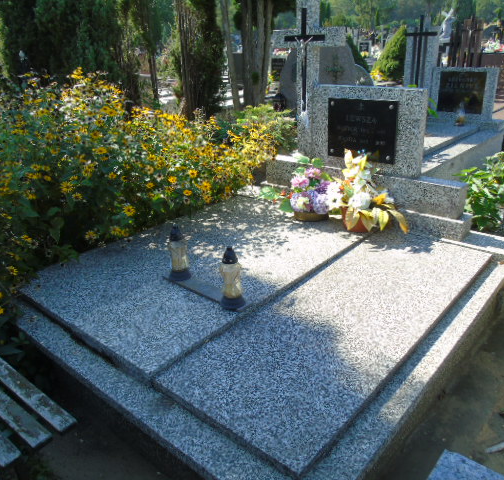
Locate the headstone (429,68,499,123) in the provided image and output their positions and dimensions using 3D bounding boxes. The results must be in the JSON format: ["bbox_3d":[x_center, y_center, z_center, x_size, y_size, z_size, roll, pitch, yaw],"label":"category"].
[{"bbox_3d":[2.274,-1.569,4.961,0.671,0.522,0.084,17,30,38],"label":"headstone"}]

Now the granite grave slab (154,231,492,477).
[{"bbox_3d":[0.462,0.327,2.136,0.680,0.042,1.760,16,30,39],"label":"granite grave slab"}]

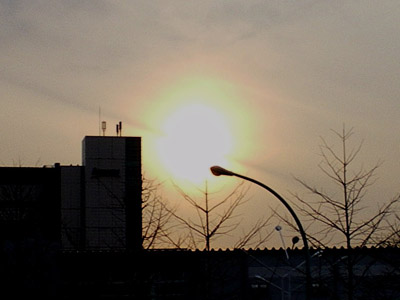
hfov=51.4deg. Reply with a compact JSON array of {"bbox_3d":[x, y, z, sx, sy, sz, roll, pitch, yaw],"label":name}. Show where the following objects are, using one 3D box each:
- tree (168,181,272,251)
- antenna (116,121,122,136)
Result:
[{"bbox_3d":[0.959,6.143,26.453,6.400,8.400,6.000,-1,-7,0],"label":"tree"},{"bbox_3d":[-16.061,-4.210,83.000,1.000,3.200,0.600,-1,-7,0],"label":"antenna"}]

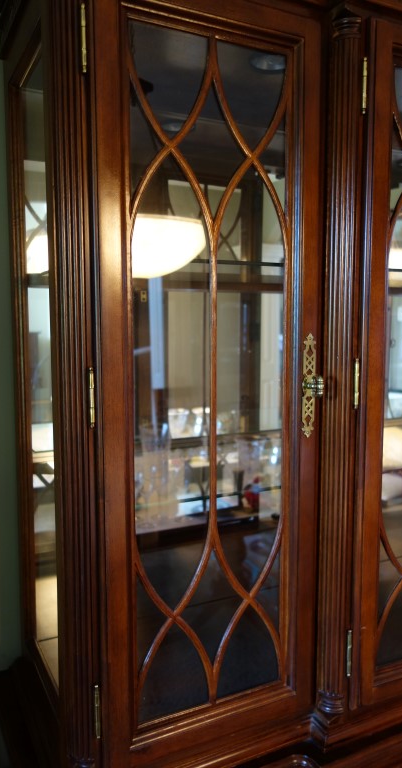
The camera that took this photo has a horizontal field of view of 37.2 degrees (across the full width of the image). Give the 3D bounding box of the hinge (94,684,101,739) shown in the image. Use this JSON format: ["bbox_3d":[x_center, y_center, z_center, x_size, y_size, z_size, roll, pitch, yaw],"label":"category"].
[{"bbox_3d":[-0.138,0.439,0.798,0.008,0.077,0.008,-3,7,-26],"label":"hinge"}]

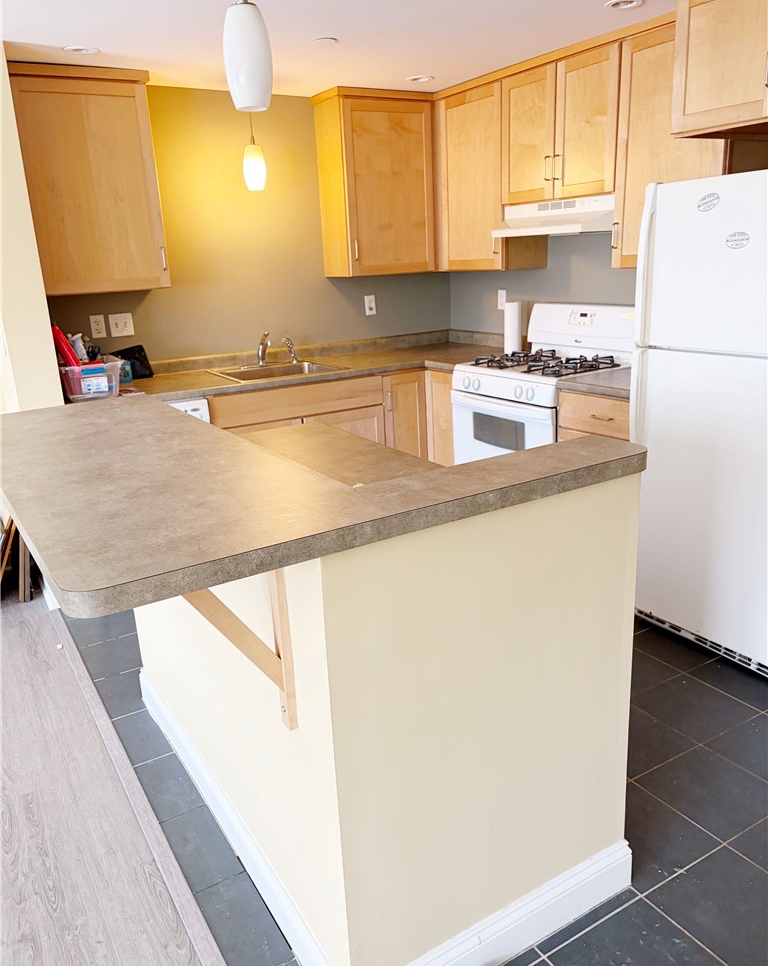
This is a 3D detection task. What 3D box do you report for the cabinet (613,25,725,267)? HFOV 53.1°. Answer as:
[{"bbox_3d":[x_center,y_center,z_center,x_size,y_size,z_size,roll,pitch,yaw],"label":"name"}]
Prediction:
[{"bbox_3d":[1.285,-1.371,3.187,0.329,0.916,0.530,-12,19,-29],"label":"cabinet"}]

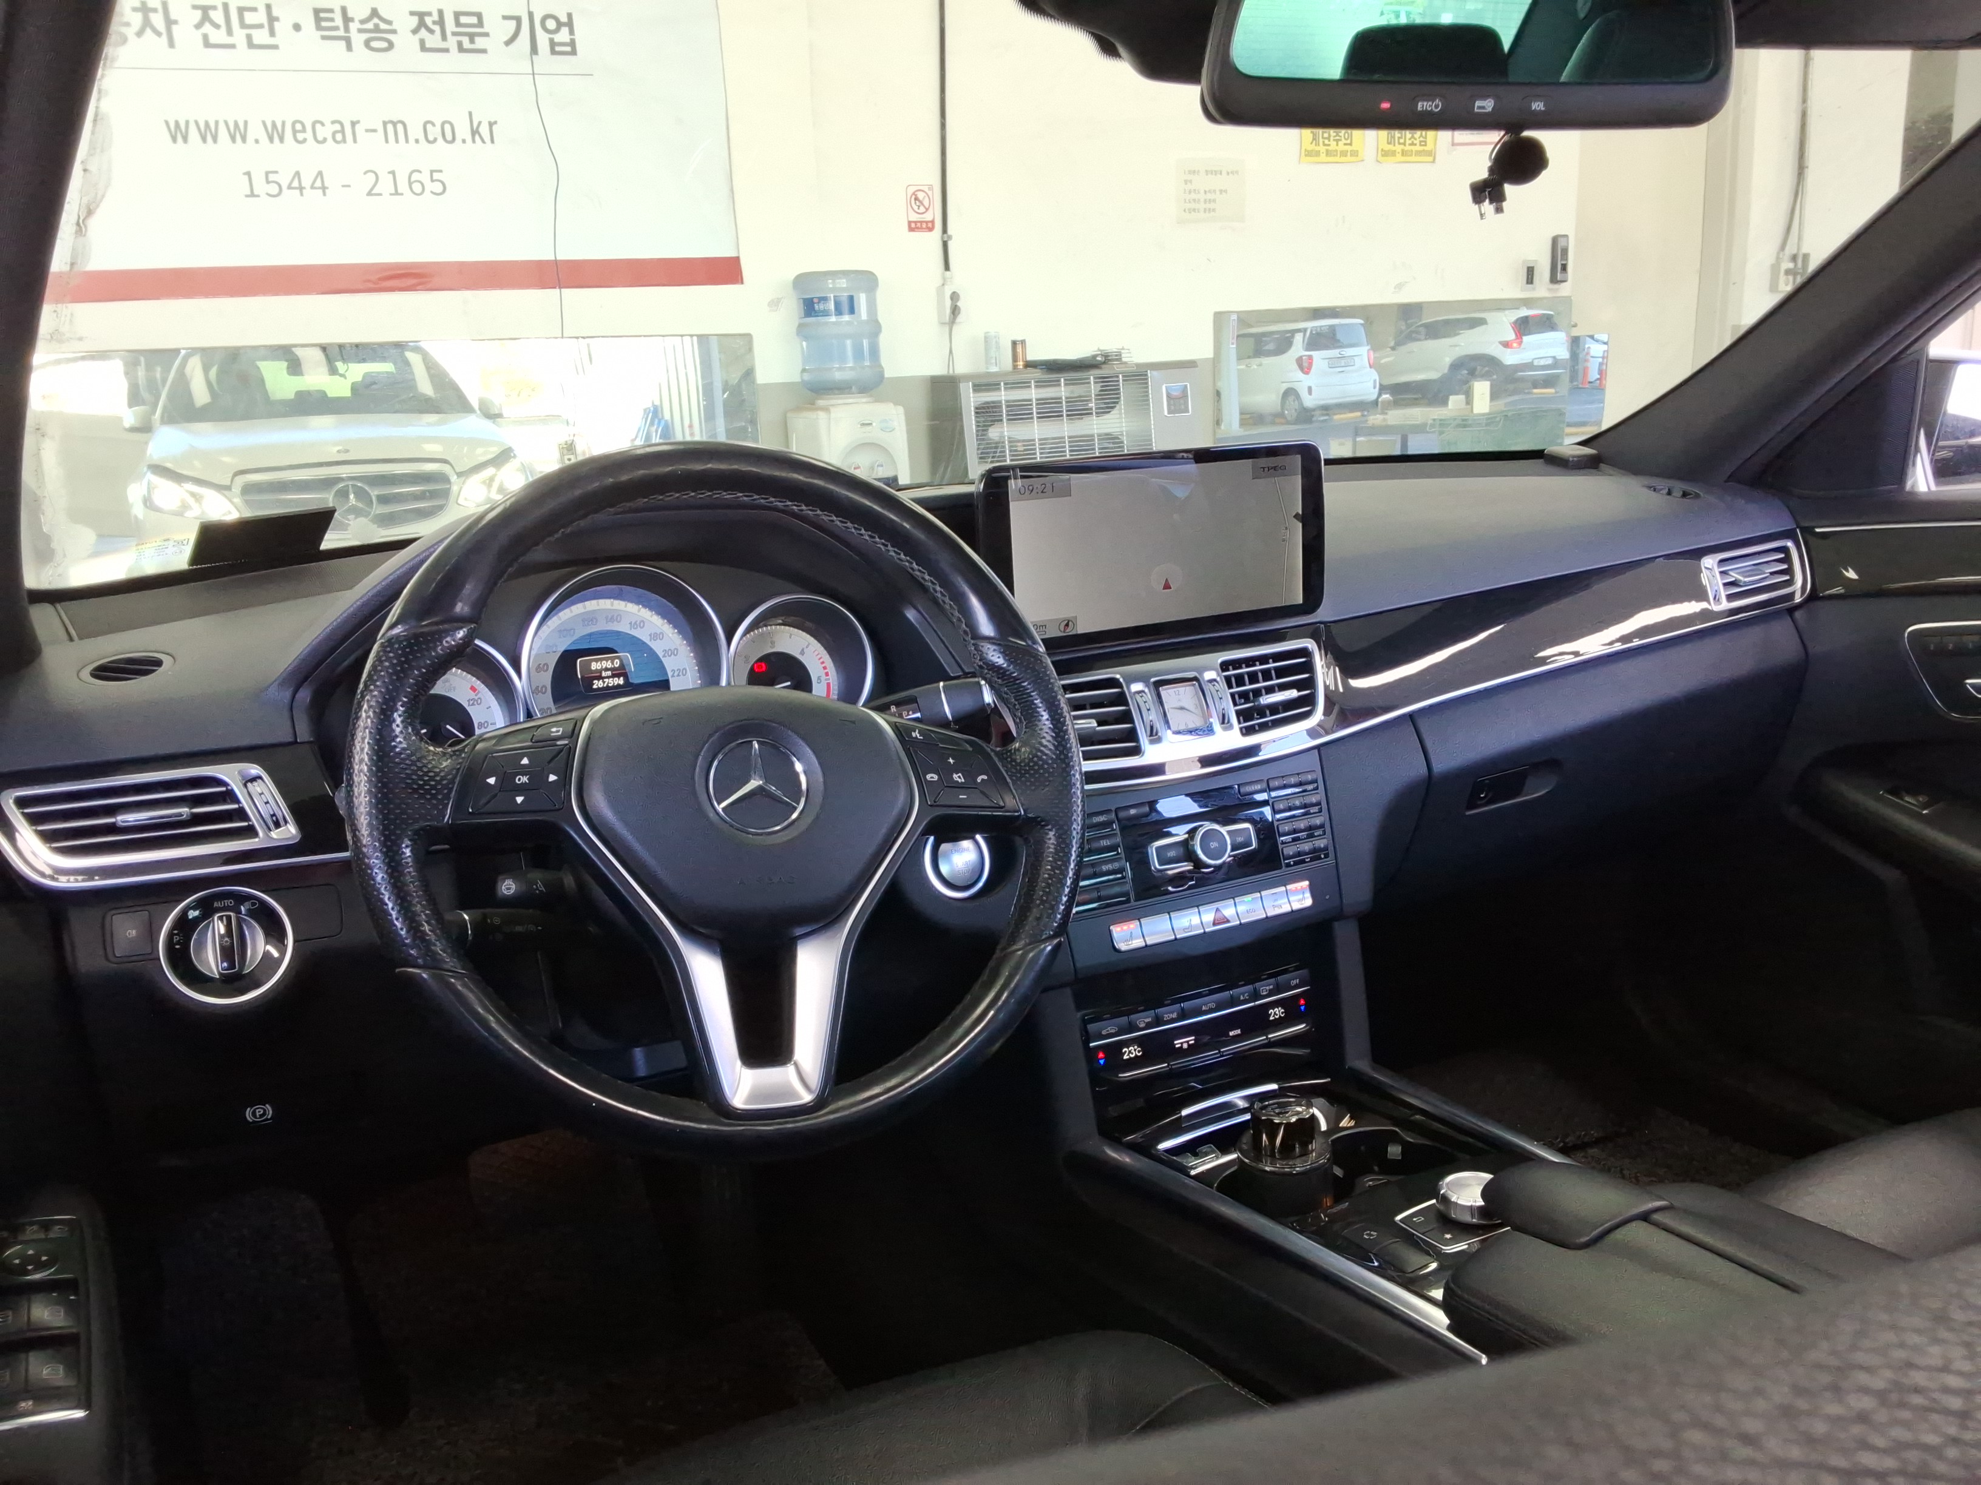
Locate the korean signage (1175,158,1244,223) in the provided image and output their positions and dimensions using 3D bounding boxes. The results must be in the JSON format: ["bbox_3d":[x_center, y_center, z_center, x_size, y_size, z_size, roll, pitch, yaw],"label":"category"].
[{"bbox_3d":[0.775,-1.933,5.620,0.288,0.213,0.010,-8,15,-21],"label":"korean signage"}]

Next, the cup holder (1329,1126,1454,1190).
[{"bbox_3d":[0.263,0.295,1.051,0.085,0.060,0.077,-9,15,-25],"label":"cup holder"}]

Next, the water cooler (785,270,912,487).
[{"bbox_3d":[-0.452,-0.793,5.217,0.285,1.420,0.310,-10,16,-28],"label":"water cooler"}]

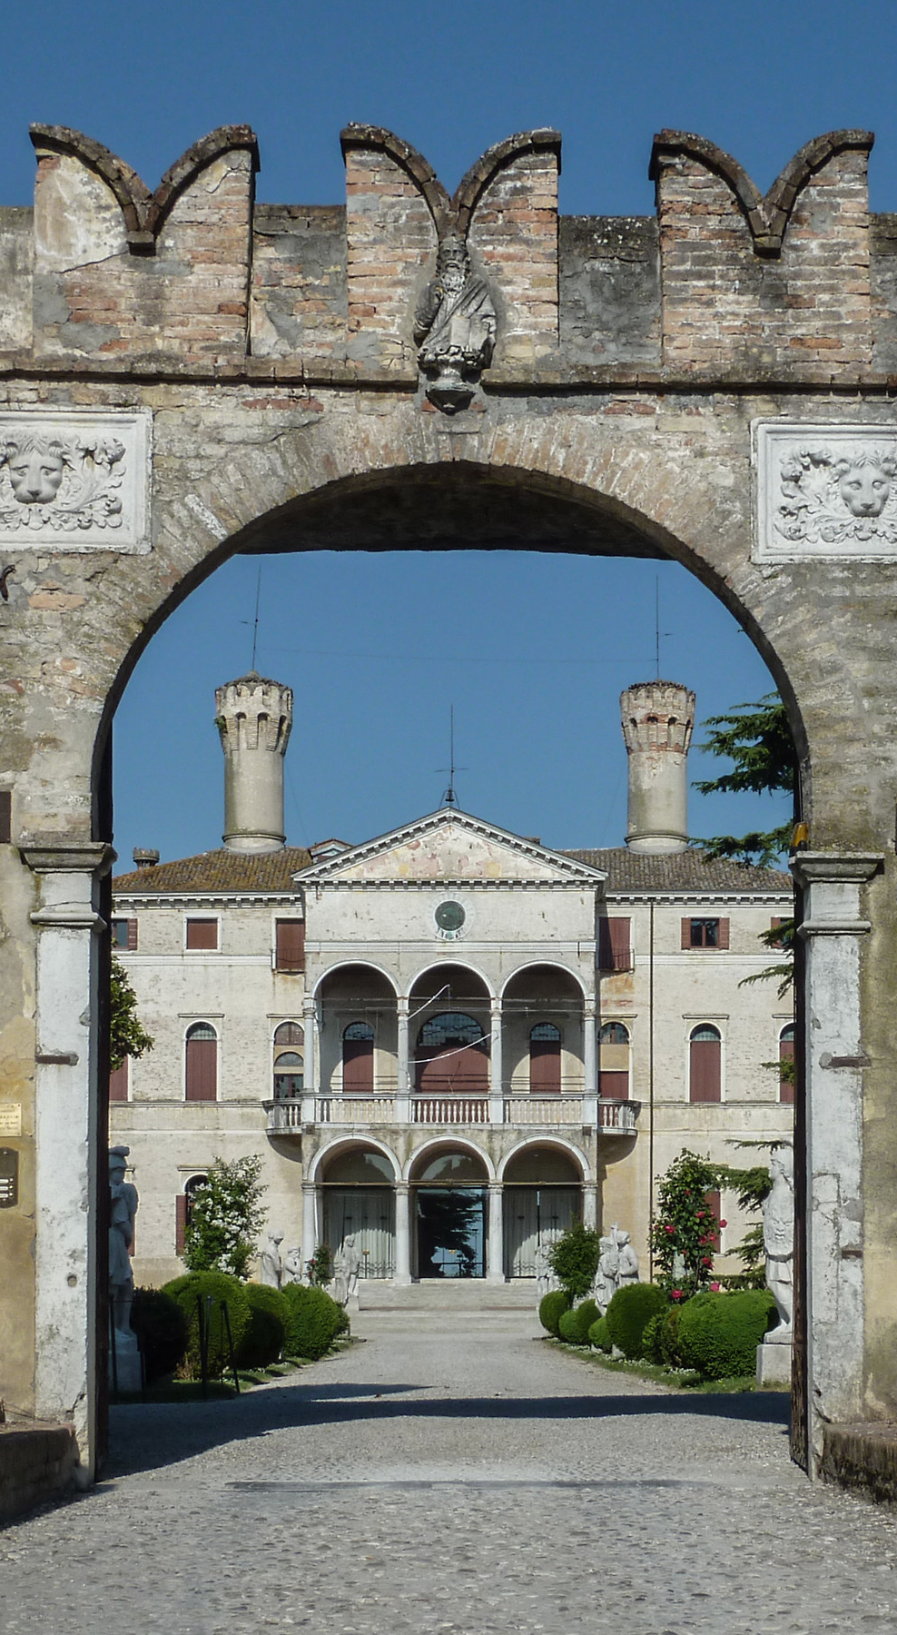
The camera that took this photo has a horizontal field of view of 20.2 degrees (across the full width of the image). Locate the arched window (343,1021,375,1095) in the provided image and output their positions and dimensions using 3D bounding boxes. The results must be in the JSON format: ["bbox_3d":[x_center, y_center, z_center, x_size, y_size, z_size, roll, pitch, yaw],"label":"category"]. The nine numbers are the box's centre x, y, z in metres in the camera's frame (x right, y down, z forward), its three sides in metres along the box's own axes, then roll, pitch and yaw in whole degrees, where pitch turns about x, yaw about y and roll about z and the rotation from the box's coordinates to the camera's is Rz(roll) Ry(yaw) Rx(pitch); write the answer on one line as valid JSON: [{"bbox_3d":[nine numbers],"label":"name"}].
[{"bbox_3d":[-2.720,7.330,76.500,1.040,2.450,0.220,0,-3,0],"label":"arched window"}]

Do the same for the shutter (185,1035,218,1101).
[{"bbox_3d":[-7.892,8.000,80.500,1.000,2.130,0.100,0,-2,0],"label":"shutter"}]

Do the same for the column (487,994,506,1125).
[{"bbox_3d":[1.520,7.709,80.300,0.600,4.050,0.600,0,-2,0],"label":"column"}]

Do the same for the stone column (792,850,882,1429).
[{"bbox_3d":[1.931,1.597,12.500,0.440,2.850,0.400,0,-2,0],"label":"stone column"}]

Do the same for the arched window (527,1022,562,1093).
[{"bbox_3d":[3.228,8.141,84.500,1.150,2.500,0.250,0,-6,0],"label":"arched window"}]

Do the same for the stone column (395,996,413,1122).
[{"bbox_3d":[-1.371,7.462,78.000,0.530,3.920,0.530,0,-2,0],"label":"stone column"}]

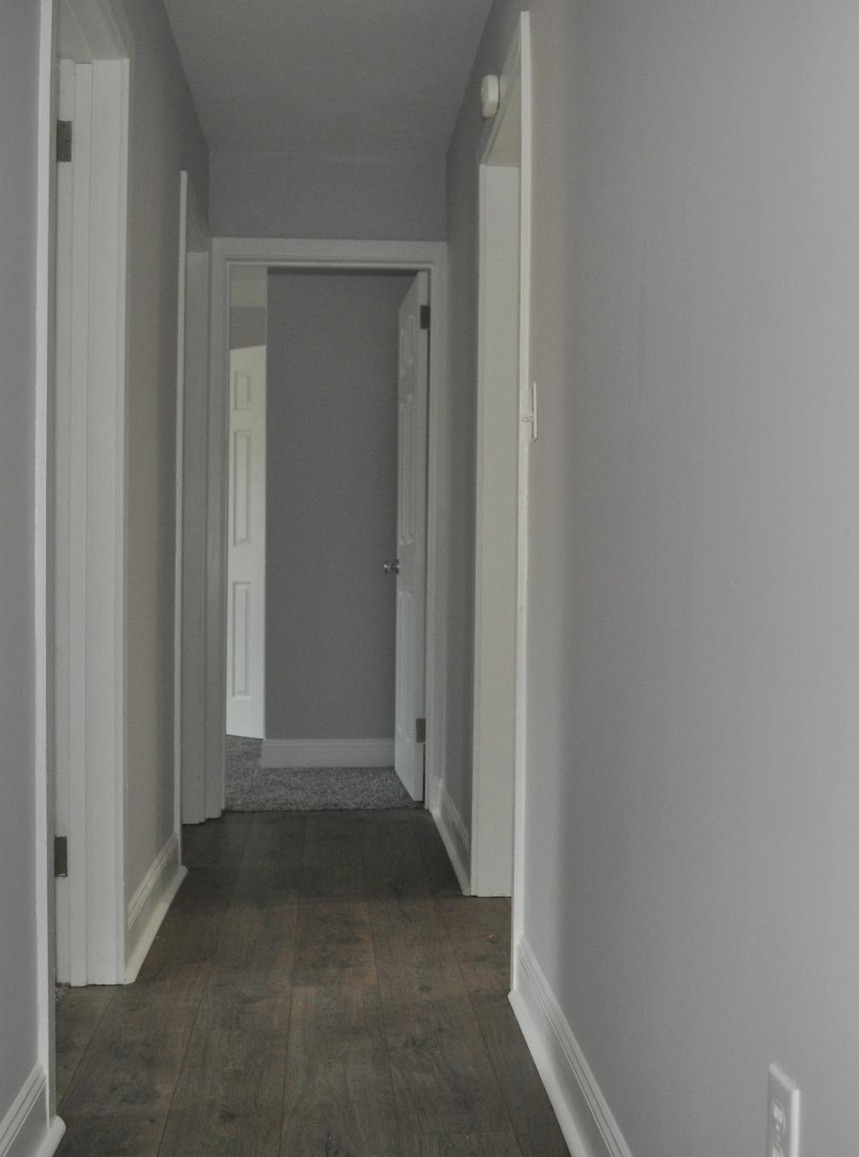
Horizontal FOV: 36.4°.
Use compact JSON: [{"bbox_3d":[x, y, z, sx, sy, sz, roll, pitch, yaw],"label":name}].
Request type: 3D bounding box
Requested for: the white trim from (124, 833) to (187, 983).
[{"bbox_3d":[-0.709,0.815,3.411,0.043,0.133,1.070,0,1,-4],"label":"white trim"}]

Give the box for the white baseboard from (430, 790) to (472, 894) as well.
[{"bbox_3d":[0.067,0.810,4.279,0.038,0.135,1.240,0,1,-4],"label":"white baseboard"}]

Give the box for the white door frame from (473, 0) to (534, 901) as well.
[{"bbox_3d":[0.225,-0.161,3.238,0.141,2.105,0.895,0,1,-4],"label":"white door frame"}]

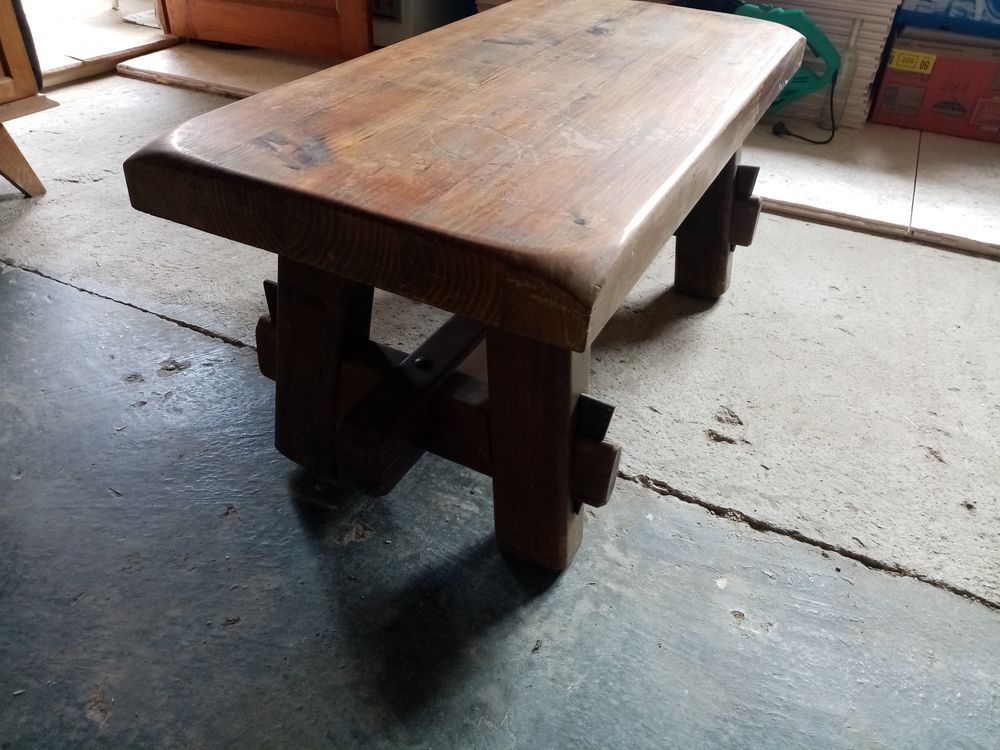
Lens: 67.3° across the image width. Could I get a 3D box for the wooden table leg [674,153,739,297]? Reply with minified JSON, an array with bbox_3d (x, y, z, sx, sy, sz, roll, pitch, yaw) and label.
[{"bbox_3d":[0.403,-0.353,1.440,0.098,0.419,0.059,12,37,24],"label":"wooden table leg"}]

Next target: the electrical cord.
[{"bbox_3d":[0.932,-0.811,2.258,0.174,0.199,0.191,19,39,19],"label":"electrical cord"}]

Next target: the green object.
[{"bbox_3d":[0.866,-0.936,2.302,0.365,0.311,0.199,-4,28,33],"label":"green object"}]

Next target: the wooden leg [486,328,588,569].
[{"bbox_3d":[0.045,0.041,0.861,0.098,0.419,0.059,13,34,23],"label":"wooden leg"}]

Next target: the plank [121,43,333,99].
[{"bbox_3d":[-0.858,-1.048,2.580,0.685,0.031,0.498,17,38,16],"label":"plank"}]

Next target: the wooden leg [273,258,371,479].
[{"bbox_3d":[-0.226,-0.053,0.961,0.098,0.419,0.059,25,38,15],"label":"wooden leg"}]

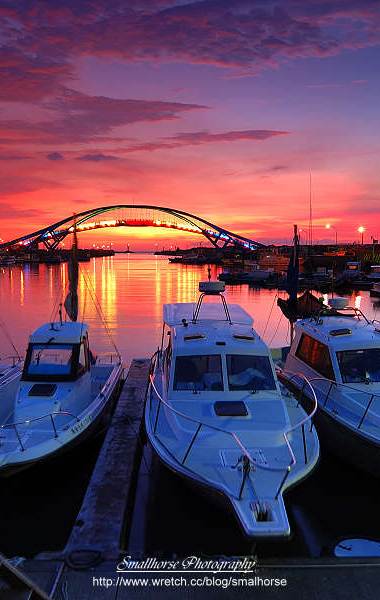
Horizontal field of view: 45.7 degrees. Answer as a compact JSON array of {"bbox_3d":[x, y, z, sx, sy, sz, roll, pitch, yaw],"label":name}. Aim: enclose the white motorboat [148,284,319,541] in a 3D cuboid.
[{"bbox_3d":[0.500,1.595,8.715,2.750,3.500,8.600,0,6,-3],"label":"white motorboat"}]

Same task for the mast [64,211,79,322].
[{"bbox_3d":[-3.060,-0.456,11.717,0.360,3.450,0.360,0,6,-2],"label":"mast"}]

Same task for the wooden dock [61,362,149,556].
[{"bbox_3d":[-1.410,2.711,10.291,0.700,0.350,9.900,0,6,-2],"label":"wooden dock"}]

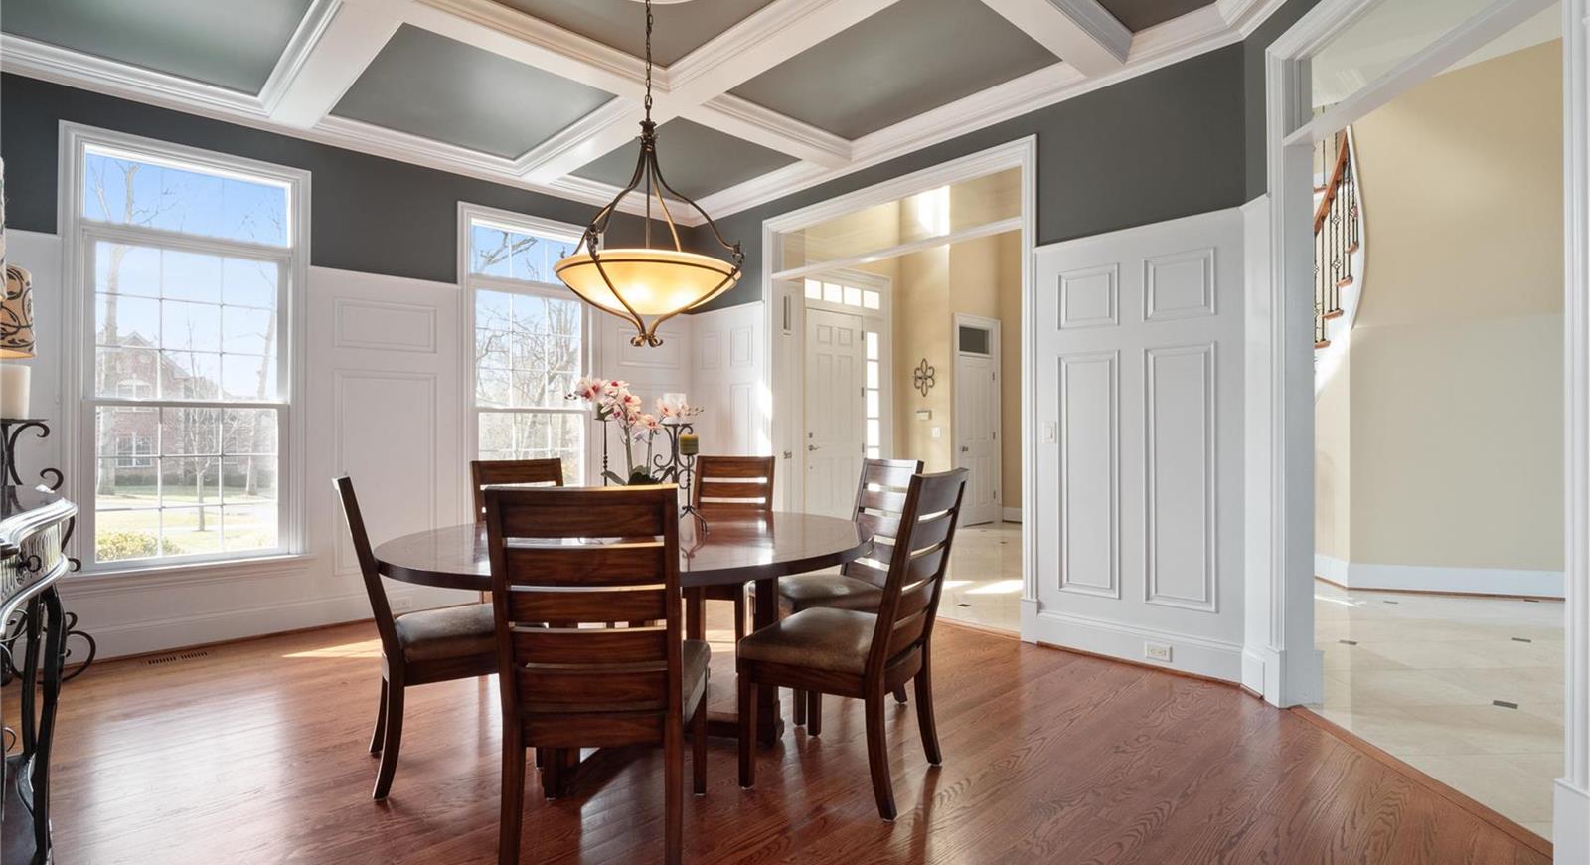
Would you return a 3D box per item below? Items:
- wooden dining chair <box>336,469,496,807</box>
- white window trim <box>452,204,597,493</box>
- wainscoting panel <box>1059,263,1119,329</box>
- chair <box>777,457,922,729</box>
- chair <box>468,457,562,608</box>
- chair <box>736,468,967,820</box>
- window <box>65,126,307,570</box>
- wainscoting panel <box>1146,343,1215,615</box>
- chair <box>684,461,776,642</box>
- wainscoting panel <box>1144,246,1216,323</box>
[{"bbox_3d":[-1.250,0.648,2.487,0.630,1.010,0.505,0,-1,-34],"label":"wooden dining chair"},{"bbox_3d":[-1.881,-0.423,5.138,1.059,2.305,0.120,0,-1,-41],"label":"white window trim"},{"bbox_3d":[1.500,-0.684,3.606,0.309,0.301,0.030,-1,-1,44],"label":"wainscoting panel"},{"bbox_3d":[0.185,0.642,3.117,0.630,1.010,0.505,0,0,-24],"label":"chair"},{"bbox_3d":[-1.266,0.656,3.497,0.505,1.010,0.630,0,-1,-39],"label":"chair"},{"bbox_3d":[0.209,0.636,2.355,0.630,1.010,0.505,-1,0,30],"label":"chair"},{"bbox_3d":[-3.311,-0.421,3.905,1.075,2.305,0.110,0,-1,-41],"label":"window"},{"bbox_3d":[1.809,0.204,3.313,0.318,1.224,0.030,-1,-1,44],"label":"wainscoting panel"},{"bbox_3d":[-0.412,0.651,3.731,0.505,1.010,0.630,0,0,15],"label":"chair"},{"bbox_3d":[1.806,-0.691,3.316,0.310,0.313,0.030,-1,-1,44],"label":"wainscoting panel"}]

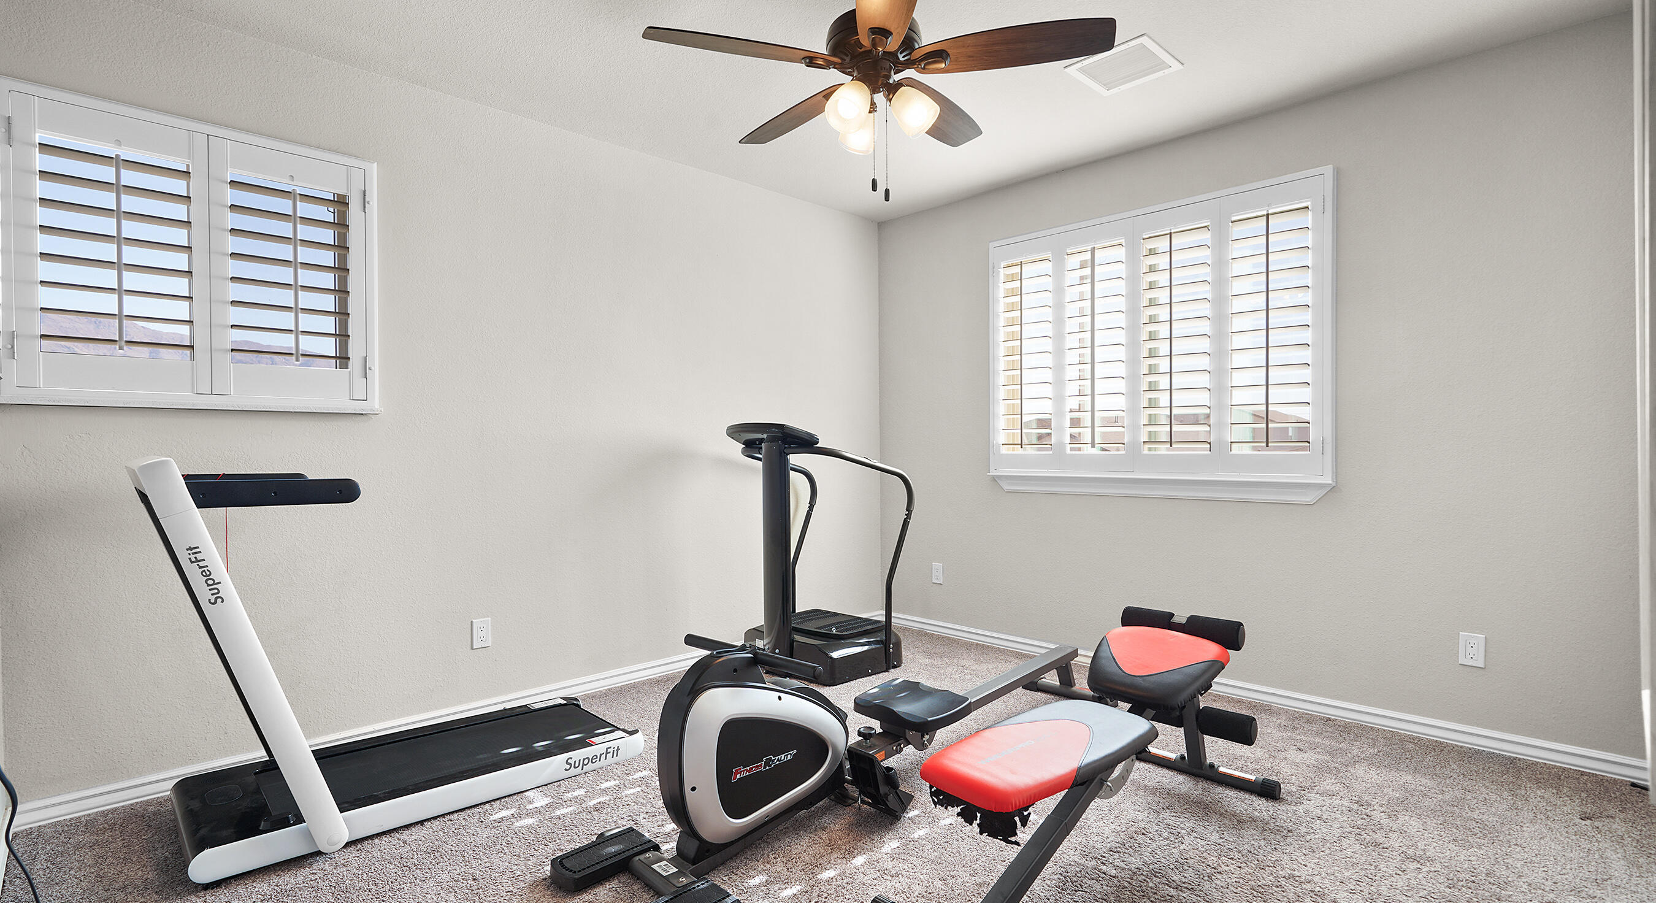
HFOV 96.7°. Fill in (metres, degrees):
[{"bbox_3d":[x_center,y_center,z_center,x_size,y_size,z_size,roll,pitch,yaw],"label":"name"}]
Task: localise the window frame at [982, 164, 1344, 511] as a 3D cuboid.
[{"bbox_3d":[1.406,-0.453,3.382,0.080,1.295,1.530,-1,1,-45],"label":"window frame"}]

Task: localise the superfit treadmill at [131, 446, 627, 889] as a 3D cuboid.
[{"bbox_3d":[-1.315,0.540,2.345,1.286,1.067,0.650,-1,1,-39],"label":"superfit treadmill"}]

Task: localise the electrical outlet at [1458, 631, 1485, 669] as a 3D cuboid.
[{"bbox_3d":[2.261,0.698,2.582,0.012,0.114,0.070,-1,1,-45],"label":"electrical outlet"}]

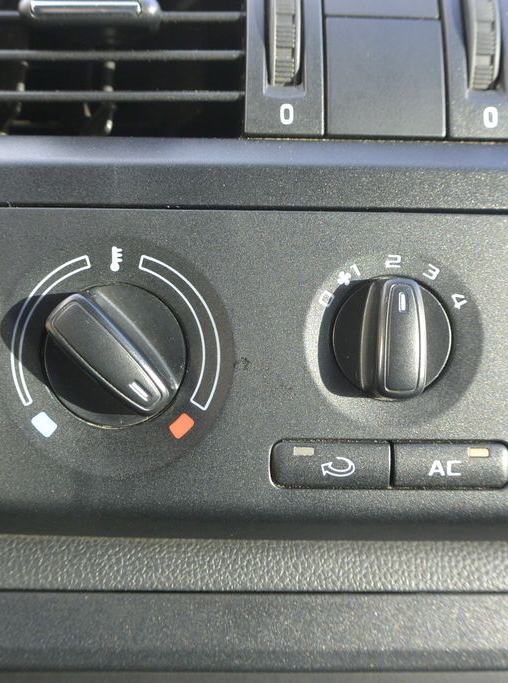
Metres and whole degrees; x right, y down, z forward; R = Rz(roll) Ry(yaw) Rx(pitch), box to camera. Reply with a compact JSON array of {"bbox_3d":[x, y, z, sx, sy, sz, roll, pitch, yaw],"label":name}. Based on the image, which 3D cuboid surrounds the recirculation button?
[{"bbox_3d":[0.019,0.030,0.188,0.029,0.011,0.006,0,-2,0],"label":"recirculation button"}]

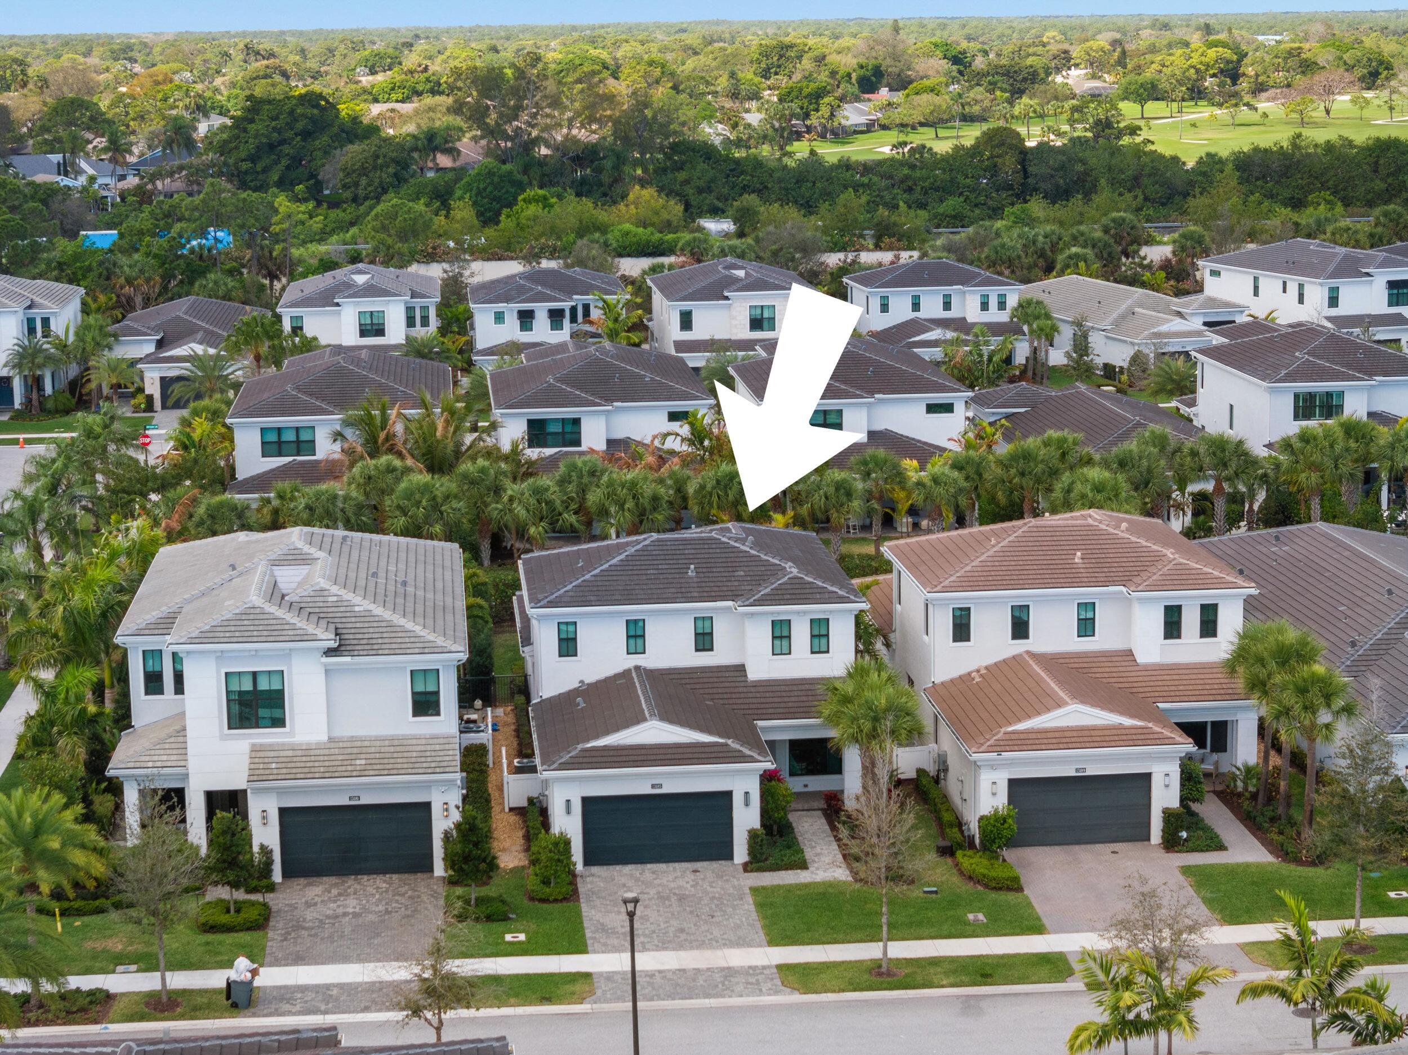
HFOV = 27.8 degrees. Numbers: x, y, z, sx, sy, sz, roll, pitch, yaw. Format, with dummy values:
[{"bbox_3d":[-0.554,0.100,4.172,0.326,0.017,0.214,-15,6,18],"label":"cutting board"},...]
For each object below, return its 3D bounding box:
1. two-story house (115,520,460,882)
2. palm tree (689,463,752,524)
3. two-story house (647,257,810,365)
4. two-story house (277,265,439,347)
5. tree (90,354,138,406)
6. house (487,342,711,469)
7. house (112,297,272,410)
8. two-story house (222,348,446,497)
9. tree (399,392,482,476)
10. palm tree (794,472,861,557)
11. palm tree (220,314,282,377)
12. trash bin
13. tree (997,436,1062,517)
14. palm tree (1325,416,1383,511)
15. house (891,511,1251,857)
[{"bbox_3d":[-14.625,4.730,103.529,11.870,9.300,25.300,-2,10,-5],"label":"two-story house"},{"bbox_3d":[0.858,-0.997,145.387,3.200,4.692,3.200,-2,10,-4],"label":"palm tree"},{"bbox_3d":[2.554,-16.402,221.587,12.100,9.100,25.500,-2,10,-4],"label":"two-story house"},{"bbox_3d":[-26.155,-15.545,218.140,11.800,9.300,23.000,-2,10,-5],"label":"two-story house"},{"bbox_3d":[-42.799,-10.524,206.669,3.538,3.950,3.538,-2,10,-5],"label":"tree"},{"bbox_3d":[-6.053,-5.969,162.799,12.000,9.300,29.000,-2,10,-5],"label":"house"},{"bbox_3d":[-40.277,-14.111,220.056,11.800,6.200,32.000,-2,10,-5],"label":"house"},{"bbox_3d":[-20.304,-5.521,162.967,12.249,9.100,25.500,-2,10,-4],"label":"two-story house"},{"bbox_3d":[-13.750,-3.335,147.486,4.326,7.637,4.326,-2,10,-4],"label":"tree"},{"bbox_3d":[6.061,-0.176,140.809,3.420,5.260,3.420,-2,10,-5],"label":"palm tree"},{"bbox_3d":[-32.079,-11.714,202.164,4.136,7.065,4.136,-2,10,-4],"label":"palm tree"},{"bbox_3d":[-13.222,13.244,81.438,0.730,0.920,0.570,0,10,3],"label":"trash bin"},{"bbox_3d":[16.155,-1.160,141.599,3.160,6.610,3.160,-2,10,-5],"label":"tree"},{"bbox_3d":[32.961,-2.106,144.569,3.000,6.910,3.000,-2,10,-5],"label":"palm tree"},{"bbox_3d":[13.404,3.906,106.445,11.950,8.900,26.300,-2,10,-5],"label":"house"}]

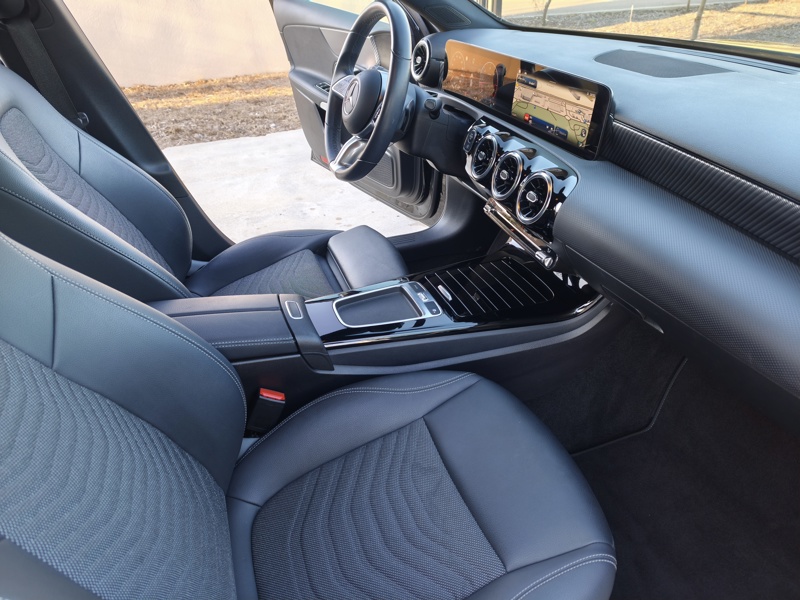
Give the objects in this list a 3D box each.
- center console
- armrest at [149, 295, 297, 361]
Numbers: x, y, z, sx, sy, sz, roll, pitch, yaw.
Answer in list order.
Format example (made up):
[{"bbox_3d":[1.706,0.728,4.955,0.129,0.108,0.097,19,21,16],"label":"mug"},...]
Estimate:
[{"bbox_3d":[0.098,-0.018,1.038,0.540,0.060,0.275,-11,34,-18],"label":"center console"},{"bbox_3d":[-0.335,0.059,0.890,0.290,0.055,0.165,-4,32,-22],"label":"armrest"}]

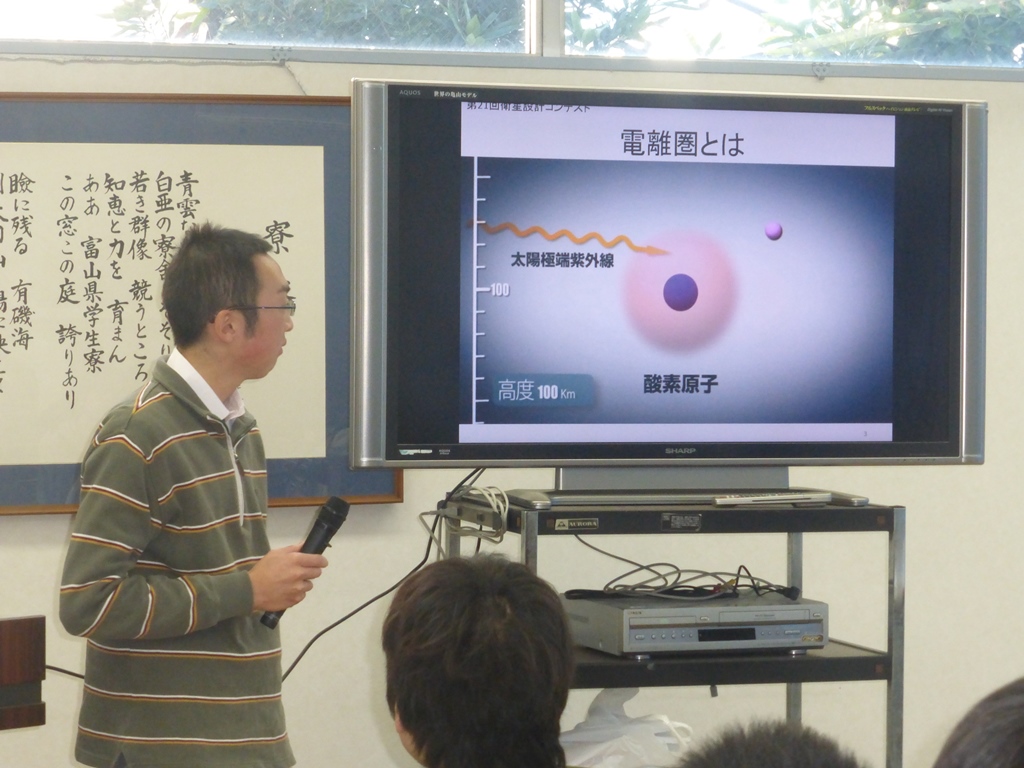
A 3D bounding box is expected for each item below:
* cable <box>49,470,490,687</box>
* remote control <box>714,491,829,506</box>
[{"bbox_3d":[-0.410,0.360,5.220,0.170,0.390,1.100,1,1,41],"label":"cable"},{"bbox_3d":[0.496,0.220,5.460,0.222,0.025,0.050,-1,1,-11],"label":"remote control"}]

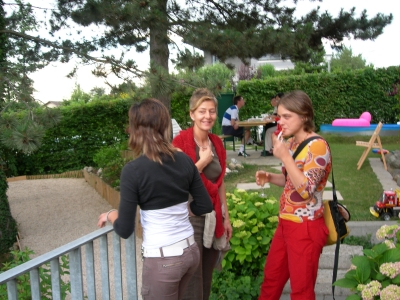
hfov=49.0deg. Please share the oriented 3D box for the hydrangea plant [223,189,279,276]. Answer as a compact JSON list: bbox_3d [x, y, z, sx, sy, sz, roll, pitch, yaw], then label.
[{"bbox_3d":[0.391,0.639,3.400,0.600,0.670,0.550,-1,4,0],"label":"hydrangea plant"}]

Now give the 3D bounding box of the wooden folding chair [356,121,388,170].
[{"bbox_3d":[2.938,-0.060,7.500,0.510,0.790,0.480,0,5,16],"label":"wooden folding chair"}]

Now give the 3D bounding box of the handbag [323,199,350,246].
[{"bbox_3d":[0.705,0.380,2.300,0.130,0.220,0.240,-6,5,29],"label":"handbag"}]

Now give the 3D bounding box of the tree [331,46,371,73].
[{"bbox_3d":[9.664,-3.909,28.210,3.000,5.400,3.000,-1,4,0],"label":"tree"}]

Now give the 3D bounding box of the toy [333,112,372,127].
[{"bbox_3d":[4.658,-0.913,13.500,1.120,0.460,0.800,-1,4,0],"label":"toy"}]

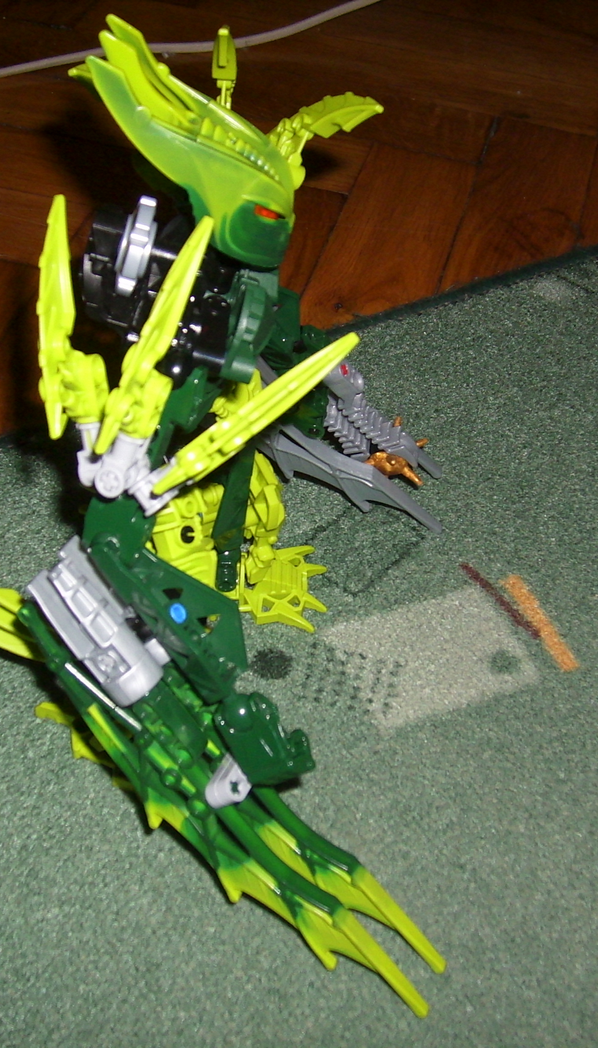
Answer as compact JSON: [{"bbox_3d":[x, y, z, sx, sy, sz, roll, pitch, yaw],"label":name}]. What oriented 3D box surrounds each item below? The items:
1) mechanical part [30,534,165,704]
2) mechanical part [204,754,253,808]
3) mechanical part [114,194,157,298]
[{"bbox_3d":[-0.054,0.026,0.345,0.015,0.015,0.042,-38,92,-30],"label":"mechanical part"},{"bbox_3d":[-0.018,0.069,0.345,0.008,0.009,0.015,34,56,-15],"label":"mechanical part"},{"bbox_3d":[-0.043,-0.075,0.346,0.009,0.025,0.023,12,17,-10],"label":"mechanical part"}]

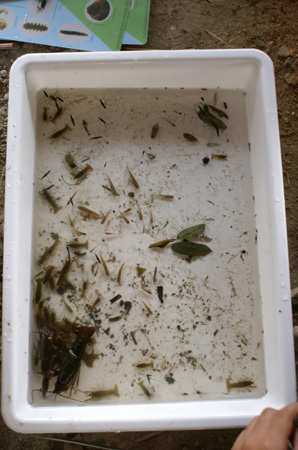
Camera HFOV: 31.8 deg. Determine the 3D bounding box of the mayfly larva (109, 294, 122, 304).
[{"bbox_3d":[-0.040,0.087,0.626,0.016,0.004,0.004,-28,81,-6],"label":"mayfly larva"}]

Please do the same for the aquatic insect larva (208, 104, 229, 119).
[{"bbox_3d":[0.092,-0.149,0.691,0.033,0.006,0.007,35,80,4],"label":"aquatic insect larva"}]

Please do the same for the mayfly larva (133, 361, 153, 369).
[{"bbox_3d":[-0.005,0.161,0.602,0.021,0.005,0.007,-6,79,-3],"label":"mayfly larva"}]

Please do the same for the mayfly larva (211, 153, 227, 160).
[{"bbox_3d":[0.091,-0.089,0.680,0.022,0.005,0.009,1,80,-2],"label":"mayfly larva"}]

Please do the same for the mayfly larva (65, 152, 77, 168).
[{"bbox_3d":[-0.098,-0.082,0.655,0.010,0.007,0.023,-24,81,-5],"label":"mayfly larva"}]

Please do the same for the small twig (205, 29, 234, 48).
[{"bbox_3d":[0.097,-0.256,0.719,0.047,0.003,0.002,34,81,5],"label":"small twig"}]

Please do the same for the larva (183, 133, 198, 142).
[{"bbox_3d":[0.053,-0.109,0.657,0.020,0.004,0.007,28,79,4],"label":"larva"}]

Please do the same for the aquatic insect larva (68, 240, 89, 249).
[{"bbox_3d":[-0.087,0.025,0.651,0.025,0.007,0.011,0,80,-3],"label":"aquatic insect larva"}]

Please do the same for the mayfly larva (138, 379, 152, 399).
[{"bbox_3d":[-0.004,0.197,0.623,0.009,0.006,0.023,-33,83,-8],"label":"mayfly larva"}]

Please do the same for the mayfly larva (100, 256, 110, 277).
[{"bbox_3d":[-0.052,0.048,0.622,0.004,0.004,0.027,-21,80,-6],"label":"mayfly larva"}]

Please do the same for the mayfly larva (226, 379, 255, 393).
[{"bbox_3d":[0.105,0.183,0.601,0.033,0.007,0.014,-4,79,-3],"label":"mayfly larva"}]

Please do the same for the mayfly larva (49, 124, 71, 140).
[{"bbox_3d":[-0.116,-0.119,0.676,0.032,0.007,0.010,-32,83,-8],"label":"mayfly larva"}]

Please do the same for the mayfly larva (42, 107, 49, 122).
[{"bbox_3d":[-0.134,-0.143,0.679,0.008,0.006,0.021,1,80,-2],"label":"mayfly larva"}]

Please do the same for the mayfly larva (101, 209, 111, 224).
[{"bbox_3d":[-0.052,-0.011,0.643,0.003,0.003,0.021,31,81,4],"label":"mayfly larva"}]

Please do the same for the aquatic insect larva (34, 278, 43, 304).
[{"bbox_3d":[-0.135,0.080,0.639,0.010,0.007,0.032,4,79,-2],"label":"aquatic insect larva"}]

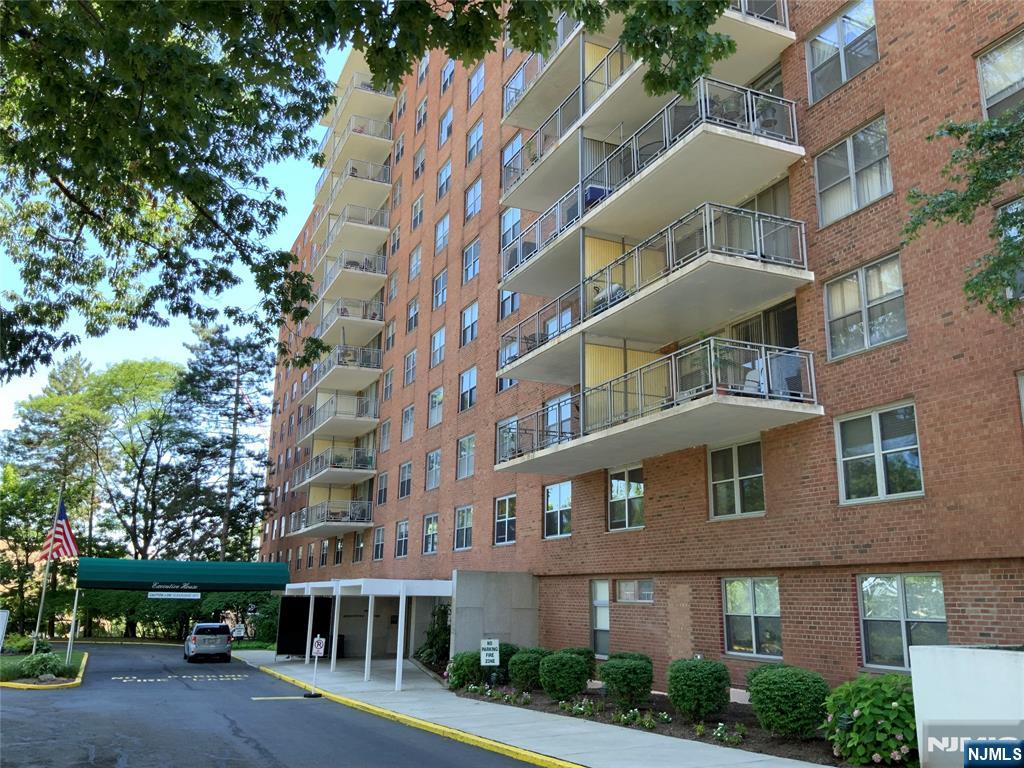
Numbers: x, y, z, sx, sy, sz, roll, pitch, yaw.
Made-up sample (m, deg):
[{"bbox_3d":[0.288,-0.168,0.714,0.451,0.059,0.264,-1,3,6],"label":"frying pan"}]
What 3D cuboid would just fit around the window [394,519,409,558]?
[{"bbox_3d":[-4.873,6.935,38.303,0.130,1.502,1.657,7,-15,-23],"label":"window"}]

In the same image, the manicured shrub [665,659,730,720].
[{"bbox_3d":[3.058,5.009,14.069,1.000,0.962,1.000,1,-14,0],"label":"manicured shrub"}]

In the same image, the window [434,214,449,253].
[{"bbox_3d":[-3.073,-6.657,38.321,0.140,1.500,1.720,7,-15,-24],"label":"window"}]

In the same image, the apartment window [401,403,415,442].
[{"bbox_3d":[-4.771,1.827,39.714,0.140,1.500,1.720,7,-15,-24],"label":"apartment window"}]

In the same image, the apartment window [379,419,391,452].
[{"bbox_3d":[-6.344,2.636,42.906,0.130,1.502,1.657,7,-15,-23],"label":"apartment window"}]

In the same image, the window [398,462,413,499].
[{"bbox_3d":[-4.939,4.469,39.998,0.150,1.570,1.700,7,-15,-23],"label":"window"}]

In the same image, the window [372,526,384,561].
[{"bbox_3d":[-6.390,7.717,41.584,0.150,1.560,1.660,7,-15,-24],"label":"window"}]

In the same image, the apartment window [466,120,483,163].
[{"bbox_3d":[-1.499,-9.982,35.465,0.130,1.502,1.657,7,-15,-23],"label":"apartment window"}]

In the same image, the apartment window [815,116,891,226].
[{"bbox_3d":[6.315,-3.889,15.937,0.150,1.530,1.710,7,-15,-23],"label":"apartment window"}]

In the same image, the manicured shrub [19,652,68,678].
[{"bbox_3d":[-14.472,8.695,26.500,1.400,0.750,1.300,7,-15,-23],"label":"manicured shrub"}]

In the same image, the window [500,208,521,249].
[{"bbox_3d":[-0.024,-5.685,31.108,0.140,1.500,1.720,7,-15,-24],"label":"window"}]

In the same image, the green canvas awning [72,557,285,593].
[{"bbox_3d":[-13.835,8.123,36.400,8.079,1.200,2.800,7,-15,-23],"label":"green canvas awning"}]

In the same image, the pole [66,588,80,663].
[{"bbox_3d":[-16.051,8.883,31.423,0.120,2.720,0.120,7,-15,-24],"label":"pole"}]

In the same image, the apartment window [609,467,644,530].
[{"bbox_3d":[2.920,2.939,21.711,0.140,1.510,1.710,7,-15,-24],"label":"apartment window"}]

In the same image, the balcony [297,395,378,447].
[{"bbox_3d":[-9.867,2.233,47.811,2.448,1.170,9.338,7,-15,-24],"label":"balcony"}]

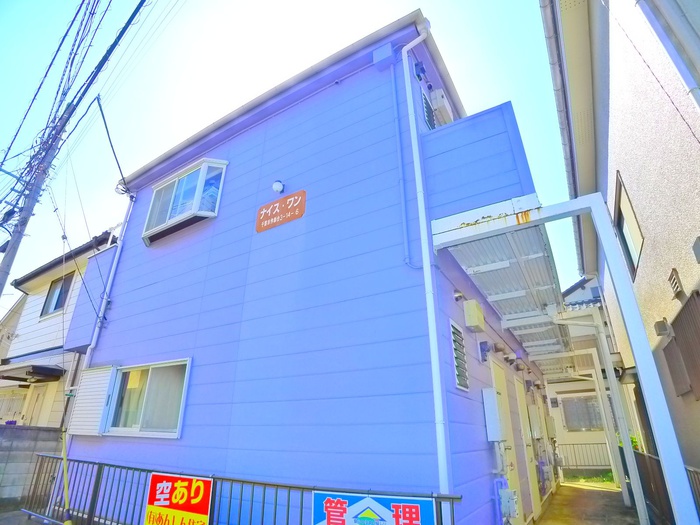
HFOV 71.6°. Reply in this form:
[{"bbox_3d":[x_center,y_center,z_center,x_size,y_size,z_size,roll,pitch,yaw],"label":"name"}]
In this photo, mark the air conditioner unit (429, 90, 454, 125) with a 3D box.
[{"bbox_3d":[1.207,-1.821,5.949,0.200,0.340,0.580,-14,-30,27],"label":"air conditioner unit"}]

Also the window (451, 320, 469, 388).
[{"bbox_3d":[1.001,0.860,4.439,0.070,0.600,0.370,-14,-30,27],"label":"window"}]

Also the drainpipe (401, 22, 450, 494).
[{"bbox_3d":[0.768,-0.495,4.606,0.280,5.100,0.140,-14,-30,27],"label":"drainpipe"}]

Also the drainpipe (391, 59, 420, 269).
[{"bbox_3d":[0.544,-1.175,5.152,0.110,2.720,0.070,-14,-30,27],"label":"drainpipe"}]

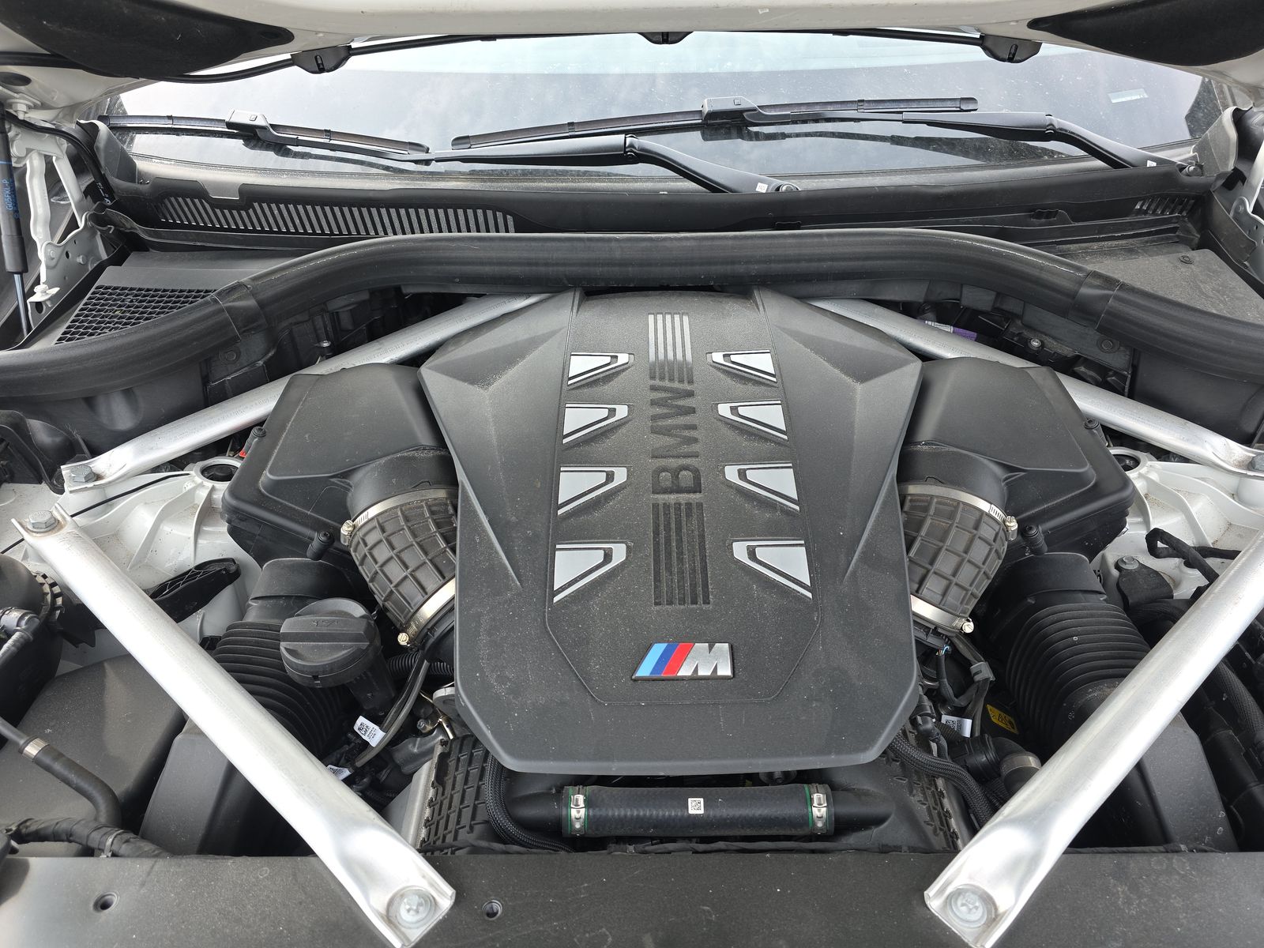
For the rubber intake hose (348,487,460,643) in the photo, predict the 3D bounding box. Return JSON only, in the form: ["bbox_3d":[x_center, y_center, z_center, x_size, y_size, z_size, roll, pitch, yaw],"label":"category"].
[{"bbox_3d":[-0.195,0.084,0.760,0.108,0.108,0.130,-20,62,-27],"label":"rubber intake hose"}]

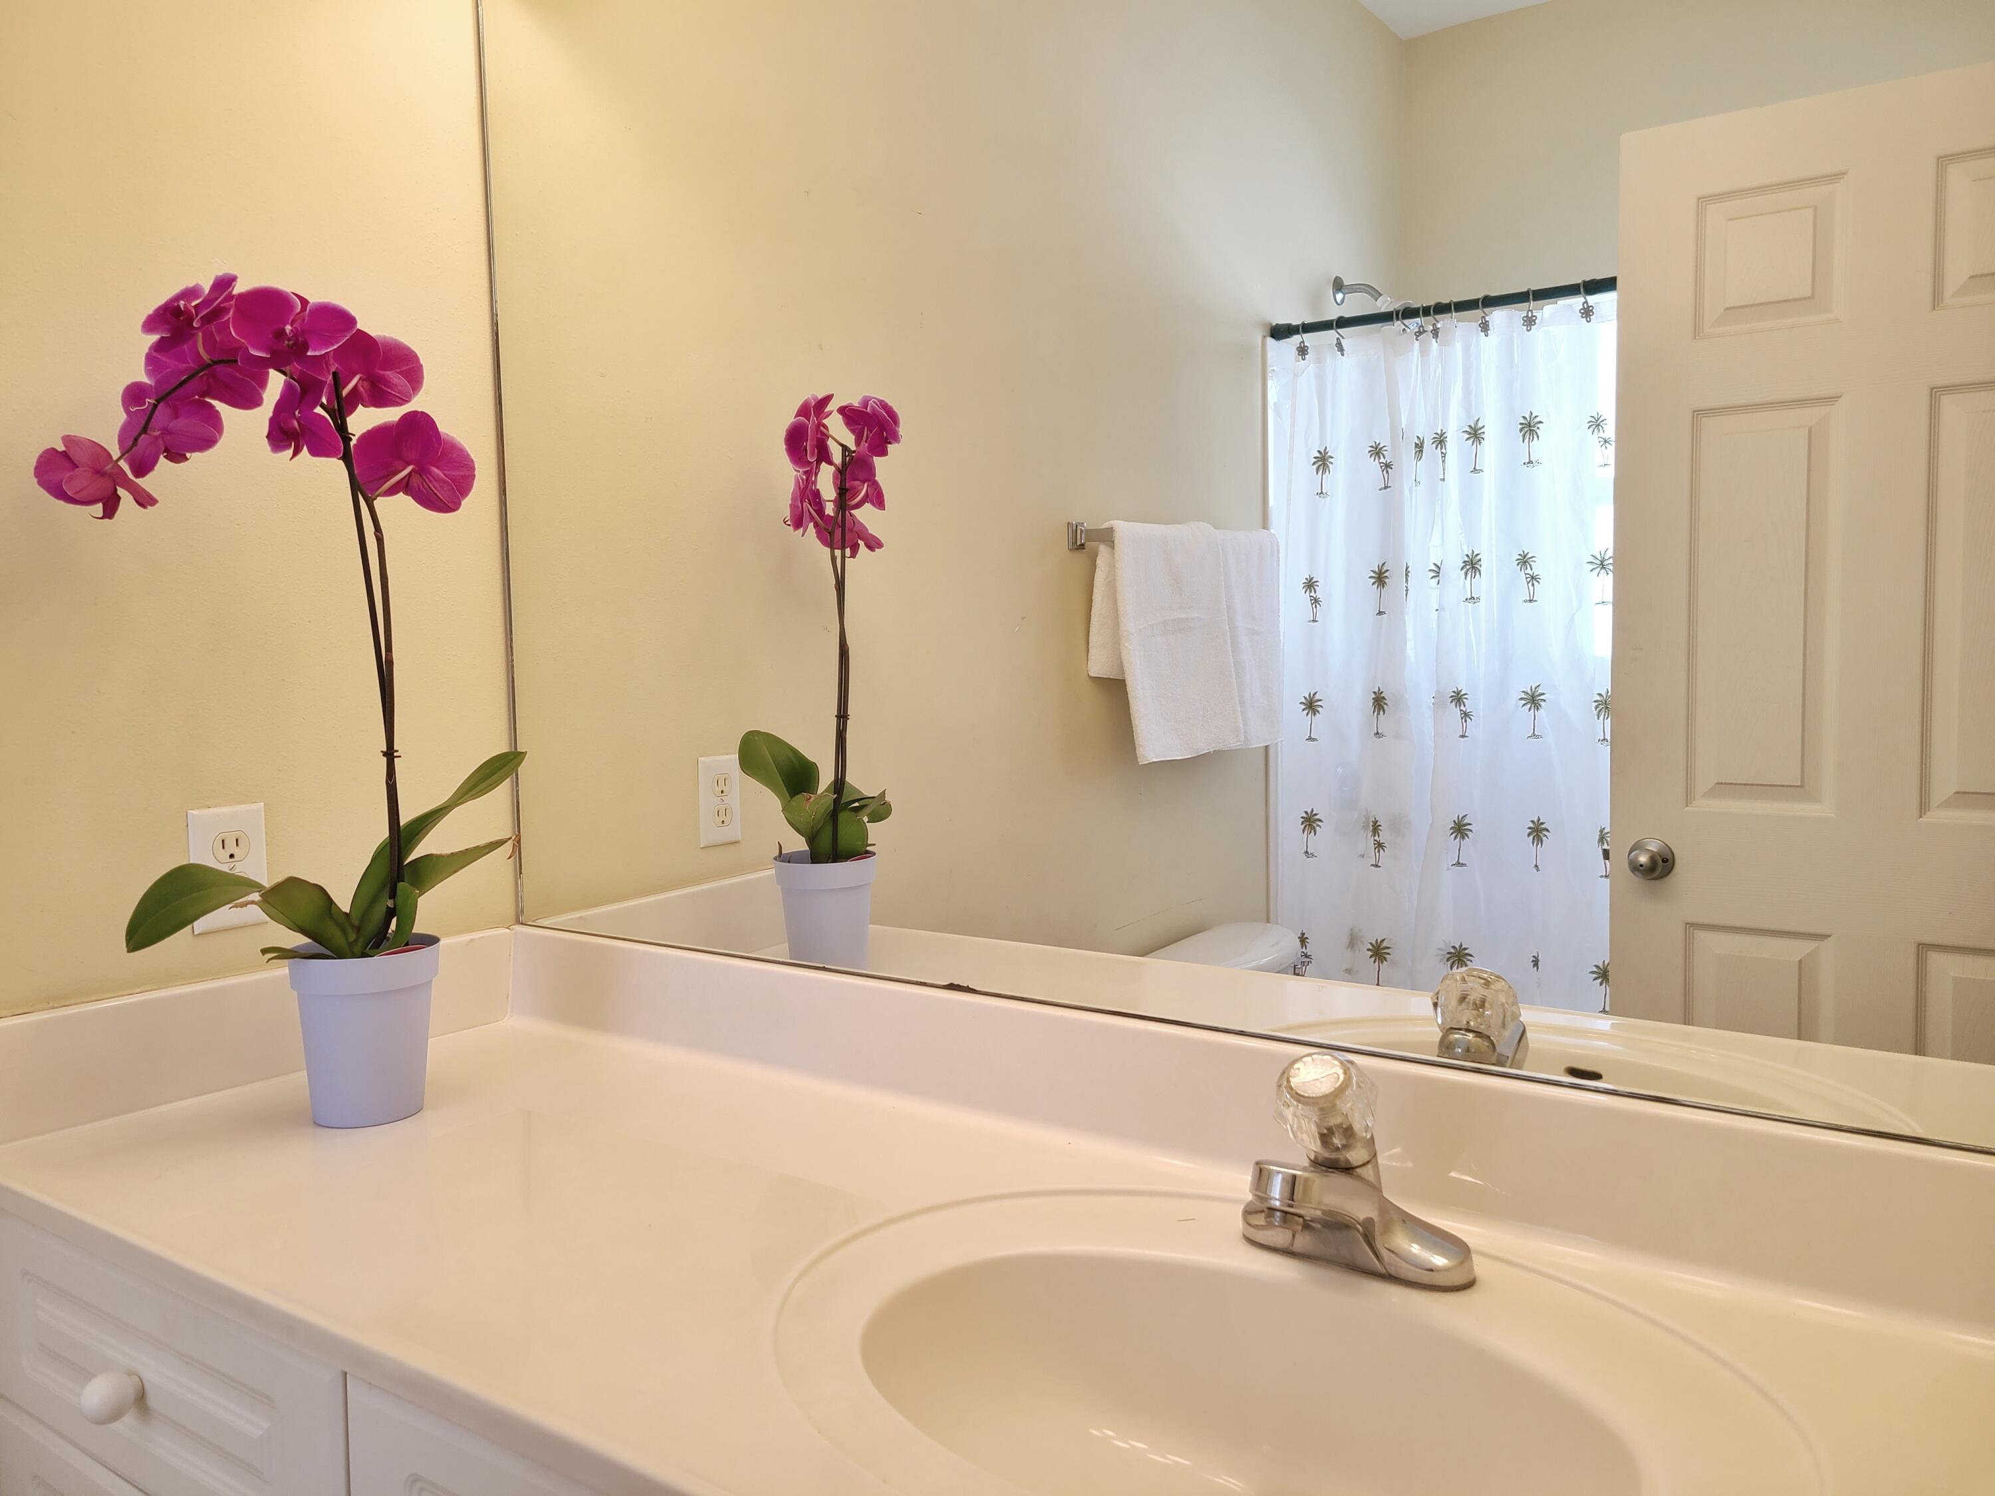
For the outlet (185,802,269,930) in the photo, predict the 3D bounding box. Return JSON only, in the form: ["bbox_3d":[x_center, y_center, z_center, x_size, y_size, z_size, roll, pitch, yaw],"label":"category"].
[{"bbox_3d":[-0.715,0.112,1.392,0.007,0.114,0.070,2,5,37],"label":"outlet"}]

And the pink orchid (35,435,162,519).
[{"bbox_3d":[-0.716,-0.215,1.190,0.046,0.064,0.088,1,5,25],"label":"pink orchid"}]

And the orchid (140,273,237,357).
[{"bbox_3d":[-0.626,-0.335,1.160,0.073,0.064,0.048,0,4,9],"label":"orchid"}]

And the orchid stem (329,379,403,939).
[{"bbox_3d":[-0.531,-0.067,1.263,0.033,0.478,0.042,2,5,35],"label":"orchid stem"}]

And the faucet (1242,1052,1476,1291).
[{"bbox_3d":[0.210,0.270,0.954,0.155,0.149,0.153,2,5,35],"label":"faucet"}]

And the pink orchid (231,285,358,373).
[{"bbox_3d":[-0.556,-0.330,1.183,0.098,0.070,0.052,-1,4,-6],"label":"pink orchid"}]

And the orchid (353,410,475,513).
[{"bbox_3d":[-0.504,-0.247,1.293,0.100,0.086,0.040,-2,5,-16],"label":"orchid"}]

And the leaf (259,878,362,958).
[{"bbox_3d":[-0.568,0.143,1.243,0.050,0.077,0.088,2,5,35],"label":"leaf"}]

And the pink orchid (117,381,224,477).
[{"bbox_3d":[-0.680,-0.263,1.232,0.084,0.078,0.042,-2,5,-16],"label":"pink orchid"}]

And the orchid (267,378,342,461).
[{"bbox_3d":[-0.556,-0.268,1.205,0.066,0.074,0.038,2,5,30],"label":"orchid"}]

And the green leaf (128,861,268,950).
[{"bbox_3d":[-0.651,0.128,1.228,0.050,0.065,0.122,2,5,35],"label":"green leaf"}]

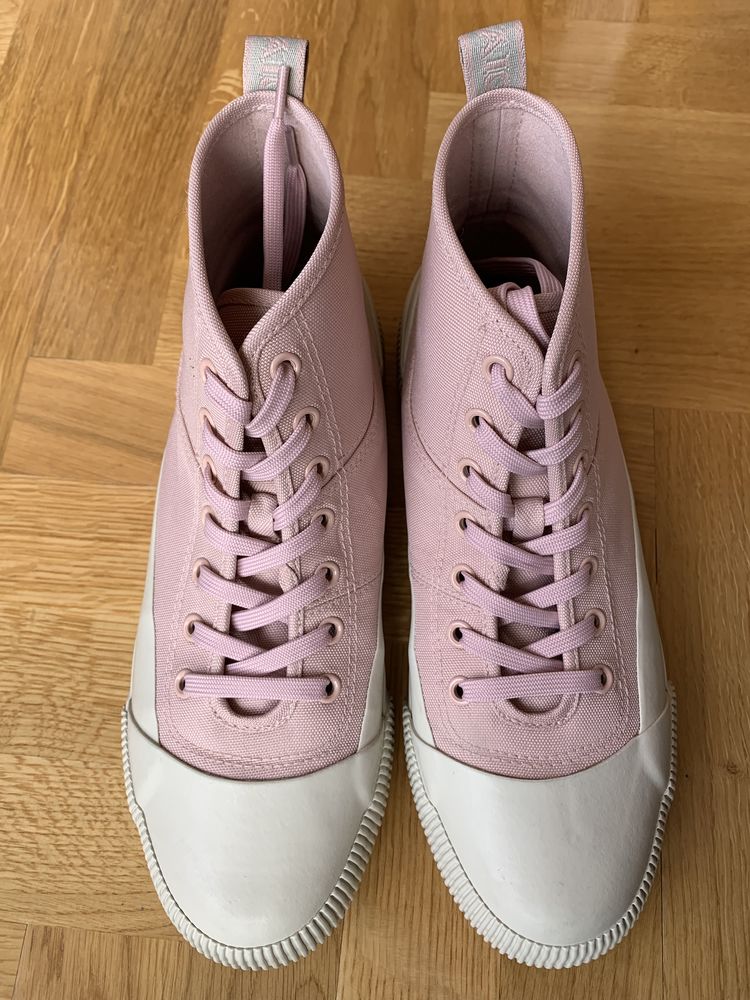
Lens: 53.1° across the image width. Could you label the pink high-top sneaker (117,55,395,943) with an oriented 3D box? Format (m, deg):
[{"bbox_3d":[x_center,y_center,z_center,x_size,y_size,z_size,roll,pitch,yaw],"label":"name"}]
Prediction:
[{"bbox_3d":[-0.045,0.009,0.254,0.107,0.137,0.293,2,72,2],"label":"pink high-top sneaker"}]

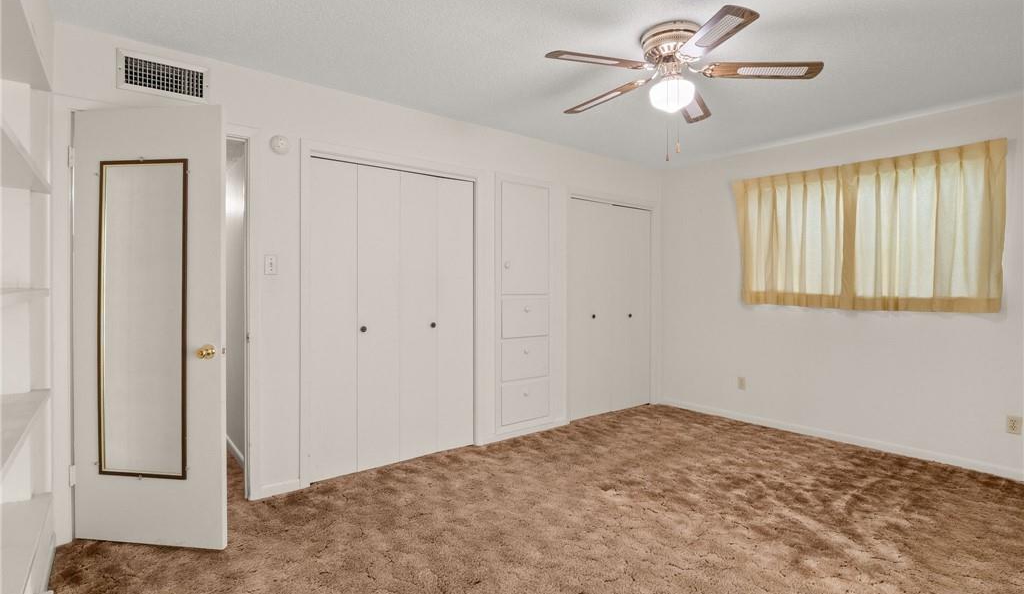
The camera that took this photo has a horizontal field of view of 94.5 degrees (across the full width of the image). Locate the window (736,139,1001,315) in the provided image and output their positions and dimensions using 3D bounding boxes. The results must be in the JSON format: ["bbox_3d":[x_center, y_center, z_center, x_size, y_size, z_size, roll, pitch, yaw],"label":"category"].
[{"bbox_3d":[2.590,-0.466,3.640,0.100,1.110,1.680,-1,1,-38],"label":"window"}]

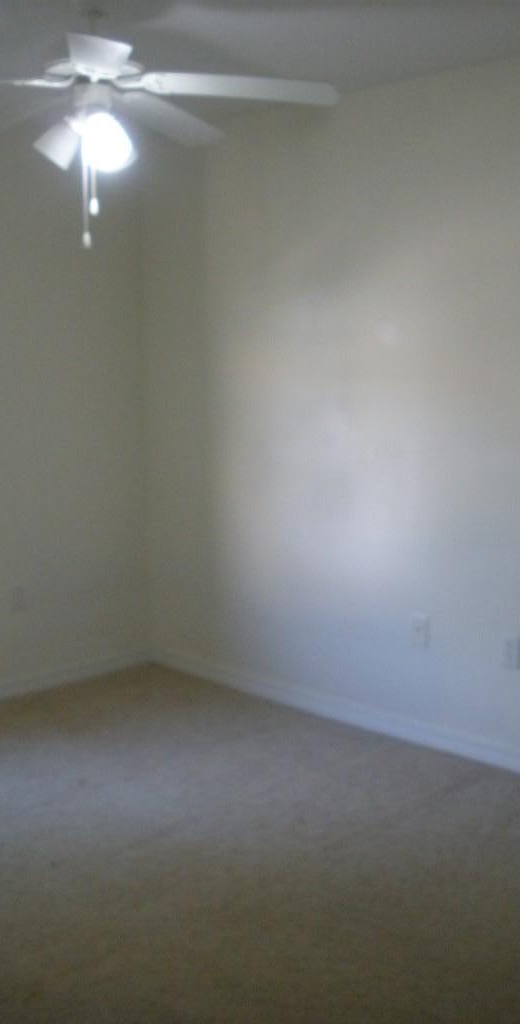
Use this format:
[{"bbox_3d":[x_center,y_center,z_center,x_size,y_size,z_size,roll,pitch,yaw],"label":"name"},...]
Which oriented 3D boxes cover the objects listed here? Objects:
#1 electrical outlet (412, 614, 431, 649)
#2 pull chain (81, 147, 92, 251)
[{"bbox_3d":[0.600,0.446,3.955,0.074,0.118,0.012,7,11,44],"label":"electrical outlet"},{"bbox_3d":[-0.481,-0.866,2.950,0.022,0.271,0.022,-1,8,-8],"label":"pull chain"}]

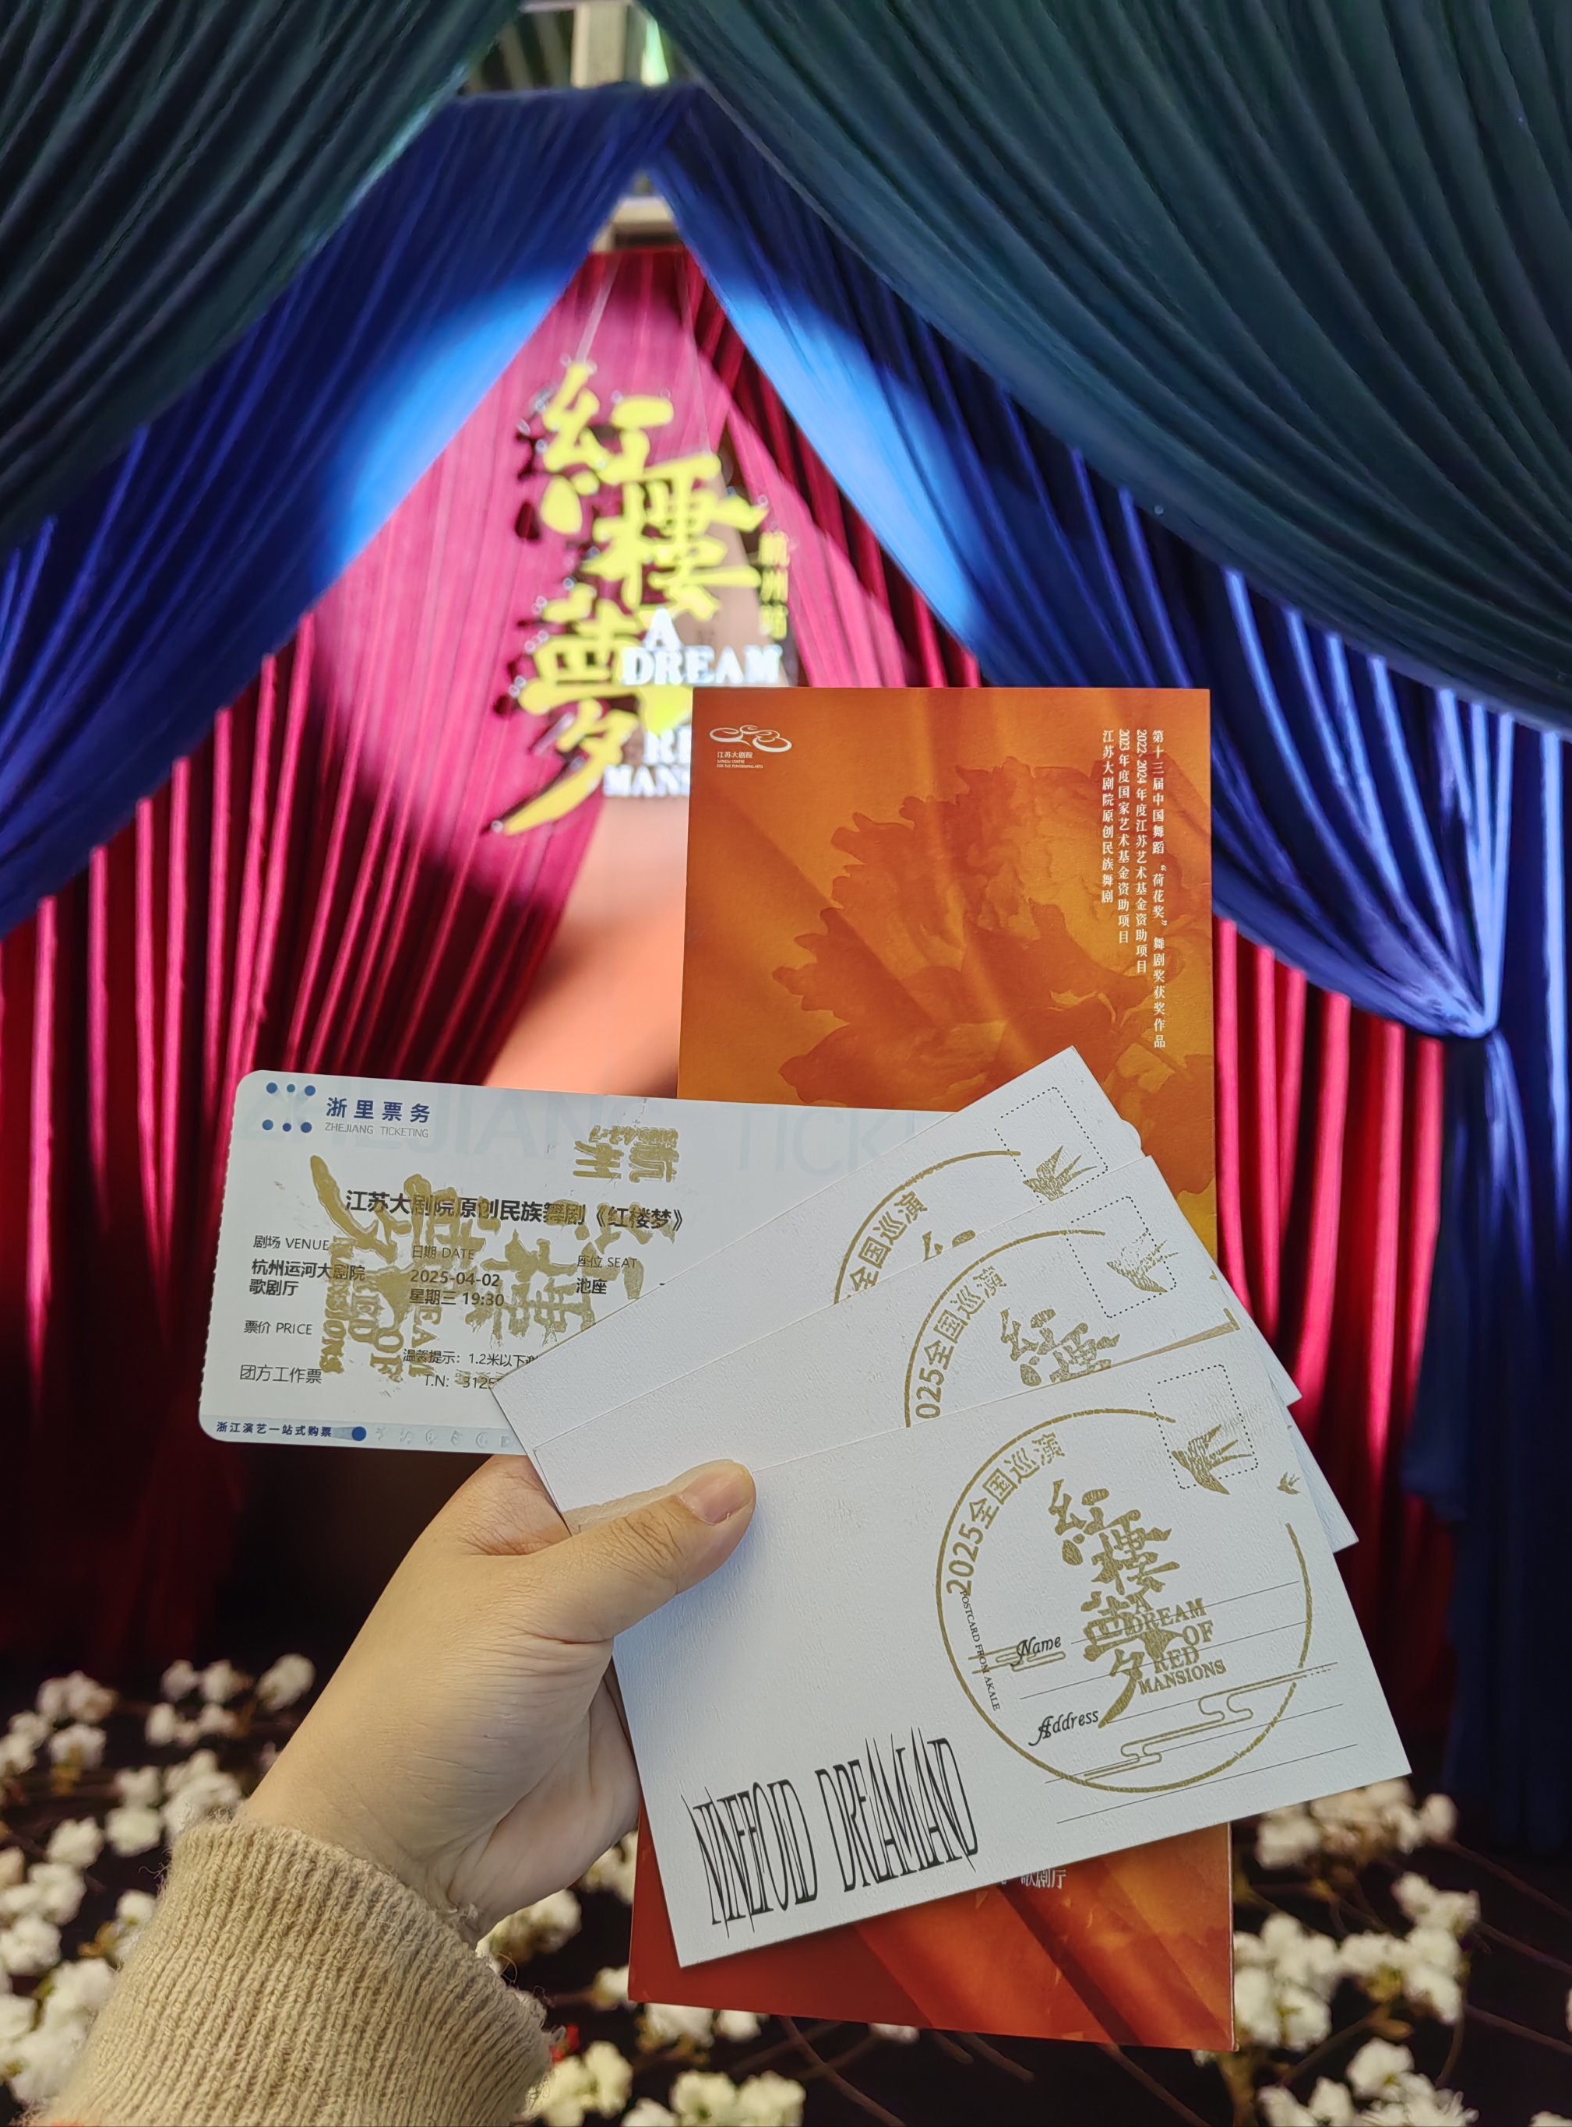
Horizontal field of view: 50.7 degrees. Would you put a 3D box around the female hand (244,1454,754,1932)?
[{"bbox_3d":[-0.057,0.138,0.370,0.130,0.108,0.090,0,-3,-6],"label":"female hand"}]

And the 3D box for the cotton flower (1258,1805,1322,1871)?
[{"bbox_3d":[0.617,0.944,2.030,0.077,0.078,0.075,0,-3,0],"label":"cotton flower"}]

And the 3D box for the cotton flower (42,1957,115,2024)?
[{"bbox_3d":[-0.637,0.834,1.494,0.067,0.058,0.063,-2,6,-24],"label":"cotton flower"}]

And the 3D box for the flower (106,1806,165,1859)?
[{"bbox_3d":[-0.687,0.809,1.750,0.063,0.056,0.060,-2,6,-22],"label":"flower"}]

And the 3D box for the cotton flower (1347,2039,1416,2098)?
[{"bbox_3d":[0.632,1.066,1.760,0.071,0.060,0.068,0,-3,0],"label":"cotton flower"}]

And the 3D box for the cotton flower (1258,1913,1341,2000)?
[{"bbox_3d":[0.439,0.762,1.415,0.069,0.069,0.072,0,-3,0],"label":"cotton flower"}]

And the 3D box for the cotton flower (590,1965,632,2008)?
[{"bbox_3d":[-0.204,1.096,1.970,0.060,0.056,0.060,0,-3,0],"label":"cotton flower"}]

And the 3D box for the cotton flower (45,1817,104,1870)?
[{"bbox_3d":[-0.672,0.737,1.567,0.053,0.047,0.055,0,-3,0],"label":"cotton flower"}]

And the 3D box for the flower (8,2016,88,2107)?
[{"bbox_3d":[-0.703,0.950,1.580,0.075,0.080,0.075,0,-3,0],"label":"flower"}]

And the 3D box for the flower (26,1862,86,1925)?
[{"bbox_3d":[-0.880,1.002,2.000,0.070,0.074,0.070,0,-3,0],"label":"flower"}]

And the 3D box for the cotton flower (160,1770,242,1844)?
[{"bbox_3d":[-0.630,0.805,1.795,0.090,0.084,0.087,-1,6,-20],"label":"cotton flower"}]

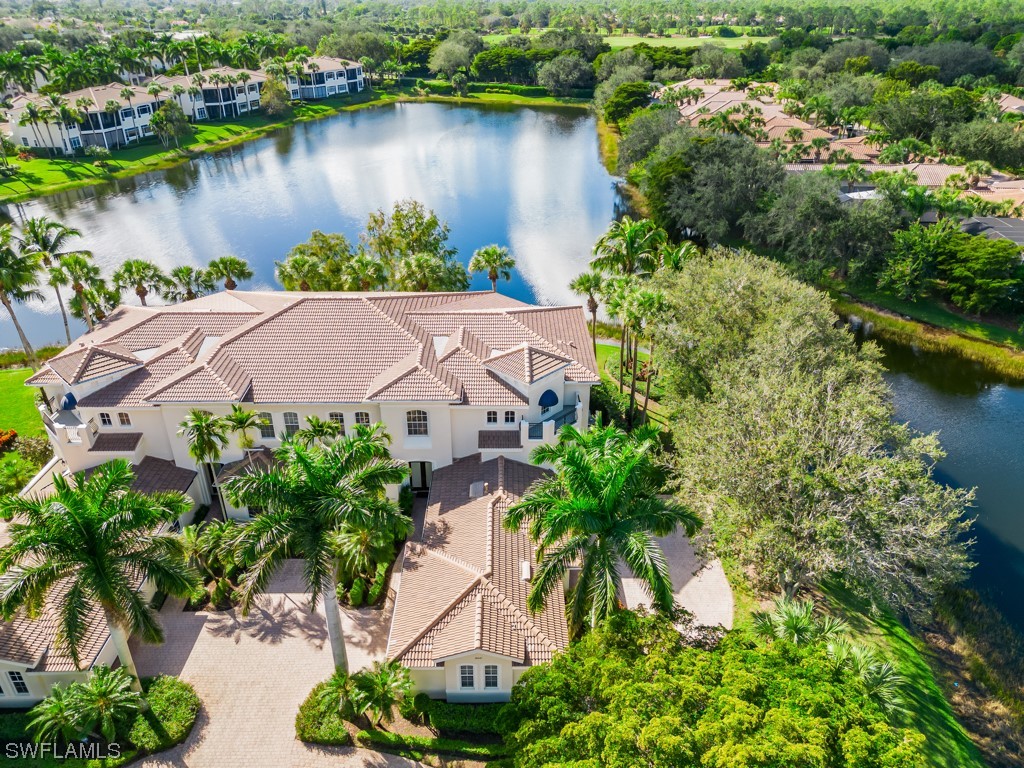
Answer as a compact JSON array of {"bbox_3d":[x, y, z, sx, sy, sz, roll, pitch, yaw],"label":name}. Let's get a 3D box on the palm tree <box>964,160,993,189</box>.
[{"bbox_3d":[62.528,-25.890,95.578,3.720,8.180,3.720,0,30,0],"label":"palm tree"}]

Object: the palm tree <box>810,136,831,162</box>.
[{"bbox_3d":[56.373,-40.977,129.740,3.488,7.076,3.488,0,29,0],"label":"palm tree"}]

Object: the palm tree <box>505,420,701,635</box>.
[{"bbox_3d":[3.450,8.530,29.295,7.300,11.500,7.100,0,29,0],"label":"palm tree"}]

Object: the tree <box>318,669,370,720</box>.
[{"bbox_3d":[-7.050,13.267,30.065,2.200,2.450,2.100,0,29,0],"label":"tree"}]

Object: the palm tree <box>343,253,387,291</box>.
[{"bbox_3d":[-11.968,-6.233,58.933,3.710,9.750,3.710,0,30,0],"label":"palm tree"}]

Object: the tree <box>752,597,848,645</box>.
[{"bbox_3d":[14.383,12.509,35.398,4.385,3.189,4.186,0,29,0],"label":"tree"}]

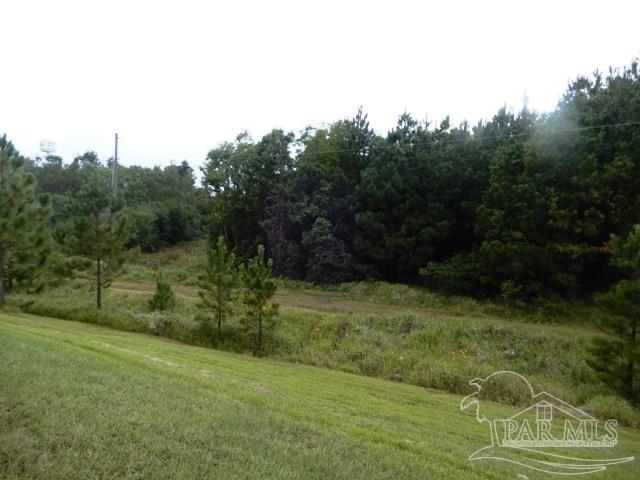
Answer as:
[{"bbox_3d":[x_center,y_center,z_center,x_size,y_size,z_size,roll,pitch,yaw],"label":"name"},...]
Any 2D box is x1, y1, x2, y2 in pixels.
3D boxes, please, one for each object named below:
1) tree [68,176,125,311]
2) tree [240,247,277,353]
[{"bbox_3d":[-10.580,0.070,21.000,2.700,6.300,2.700,0,0,0],"label":"tree"},{"bbox_3d":[-1.720,1.690,12.600,1.070,3.100,1.070,0,0,0],"label":"tree"}]

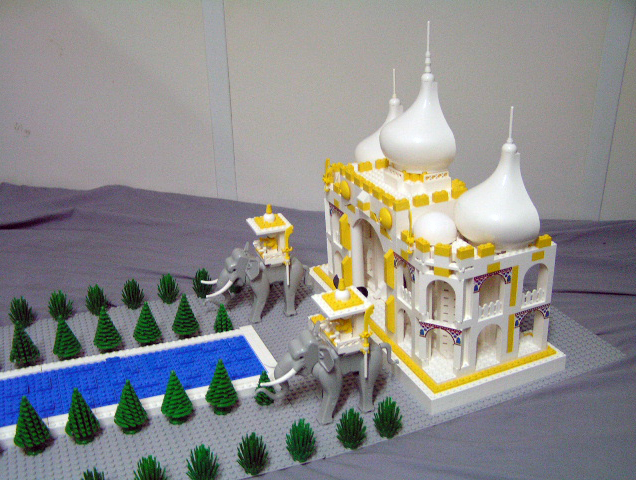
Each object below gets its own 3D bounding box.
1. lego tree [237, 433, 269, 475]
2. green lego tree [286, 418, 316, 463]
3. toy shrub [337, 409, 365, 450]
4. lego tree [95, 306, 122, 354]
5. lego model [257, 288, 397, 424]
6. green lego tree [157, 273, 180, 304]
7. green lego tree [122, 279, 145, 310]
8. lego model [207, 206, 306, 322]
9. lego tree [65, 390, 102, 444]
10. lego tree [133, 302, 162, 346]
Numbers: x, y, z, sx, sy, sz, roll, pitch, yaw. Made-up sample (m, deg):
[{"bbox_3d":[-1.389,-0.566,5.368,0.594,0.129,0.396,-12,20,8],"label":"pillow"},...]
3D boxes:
[{"bbox_3d":[-0.063,0.204,0.674,0.030,0.044,0.030,1,23,0],"label":"lego tree"},{"bbox_3d":[-0.016,0.197,0.690,0.029,0.044,0.029,1,23,0],"label":"green lego tree"},{"bbox_3d":[0.034,0.191,0.715,0.030,0.044,0.030,-2,24,1],"label":"toy shrub"},{"bbox_3d":[-0.258,0.108,0.858,0.035,0.063,0.035,-8,25,-20],"label":"lego tree"},{"bbox_3d":[0.013,0.114,0.747,0.163,0.149,0.057,-9,23,-20],"label":"lego model"},{"bbox_3d":[-0.213,0.068,0.998,0.030,0.044,0.030,-9,24,-22],"label":"green lego tree"},{"bbox_3d":[-0.258,0.074,0.978,0.030,0.044,0.030,-9,24,-22],"label":"green lego tree"},{"bbox_3d":[-0.086,0.032,0.946,0.149,0.160,0.056,-12,26,-20],"label":"lego model"},{"bbox_3d":[-0.238,0.175,0.704,0.035,0.063,0.035,-8,25,-20],"label":"lego tree"},{"bbox_3d":[-0.215,0.105,0.881,0.035,0.062,0.035,-9,24,-22],"label":"lego tree"}]

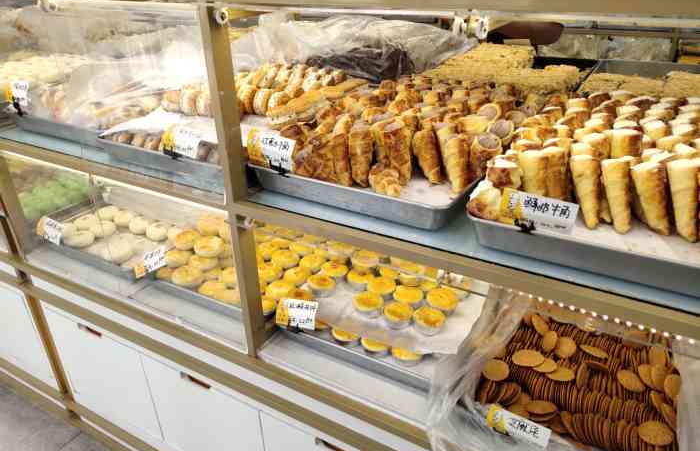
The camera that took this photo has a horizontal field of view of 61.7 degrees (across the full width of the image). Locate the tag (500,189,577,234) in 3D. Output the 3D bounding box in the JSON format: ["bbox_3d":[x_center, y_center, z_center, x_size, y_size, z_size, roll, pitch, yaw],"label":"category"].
[{"bbox_3d":[0.254,-0.018,0.789,0.100,0.055,0.008,15,40,23],"label":"tag"}]

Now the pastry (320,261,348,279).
[{"bbox_3d":[-0.038,0.116,1.451,0.068,0.034,0.068,-2,27,1],"label":"pastry"}]

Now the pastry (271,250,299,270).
[{"bbox_3d":[-0.169,0.089,1.539,0.070,0.038,0.070,-2,27,1],"label":"pastry"}]

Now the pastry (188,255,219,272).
[{"bbox_3d":[-0.387,0.099,1.551,0.074,0.038,0.074,-2,27,1],"label":"pastry"}]

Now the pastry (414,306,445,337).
[{"bbox_3d":[0.175,0.208,1.275,0.068,0.035,0.068,-2,27,1],"label":"pastry"}]

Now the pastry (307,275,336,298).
[{"bbox_3d":[-0.066,0.141,1.373,0.069,0.034,0.069,-2,27,1],"label":"pastry"}]

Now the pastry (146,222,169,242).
[{"bbox_3d":[-0.554,0.017,1.687,0.066,0.046,0.066,-2,27,1],"label":"pastry"}]

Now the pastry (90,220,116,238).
[{"bbox_3d":[-0.756,0.009,1.802,0.071,0.040,0.071,-2,27,1],"label":"pastry"}]

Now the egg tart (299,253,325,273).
[{"bbox_3d":[-0.100,0.096,1.524,0.066,0.036,0.066,-2,27,1],"label":"egg tart"}]

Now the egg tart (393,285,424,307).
[{"bbox_3d":[0.130,0.162,1.316,0.068,0.033,0.068,-2,27,1],"label":"egg tart"}]

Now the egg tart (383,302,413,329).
[{"bbox_3d":[0.109,0.203,1.301,0.068,0.031,0.068,-2,27,1],"label":"egg tart"}]

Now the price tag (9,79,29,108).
[{"bbox_3d":[-0.823,-0.327,1.452,0.092,0.062,0.008,14,22,30],"label":"price tag"}]

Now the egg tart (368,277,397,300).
[{"bbox_3d":[0.076,0.157,1.394,0.069,0.031,0.069,-2,27,1],"label":"egg tart"}]

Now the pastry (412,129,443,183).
[{"bbox_3d":[0.146,-0.126,1.069,0.044,0.098,0.044,-11,5,1],"label":"pastry"}]

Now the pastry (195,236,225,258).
[{"bbox_3d":[-0.365,0.055,1.524,0.076,0.045,0.076,-2,27,1],"label":"pastry"}]

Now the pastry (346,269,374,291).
[{"bbox_3d":[0.029,0.137,1.436,0.068,0.031,0.068,-2,27,1],"label":"pastry"}]

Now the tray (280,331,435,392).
[{"bbox_3d":[0.169,0.157,1.403,0.405,0.048,0.590,14,32,29],"label":"tray"}]

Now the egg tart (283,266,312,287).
[{"bbox_3d":[-0.131,0.125,1.435,0.068,0.034,0.068,-2,27,1],"label":"egg tart"}]

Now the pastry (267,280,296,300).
[{"bbox_3d":[-0.158,0.149,1.367,0.068,0.037,0.068,-2,27,1],"label":"pastry"}]

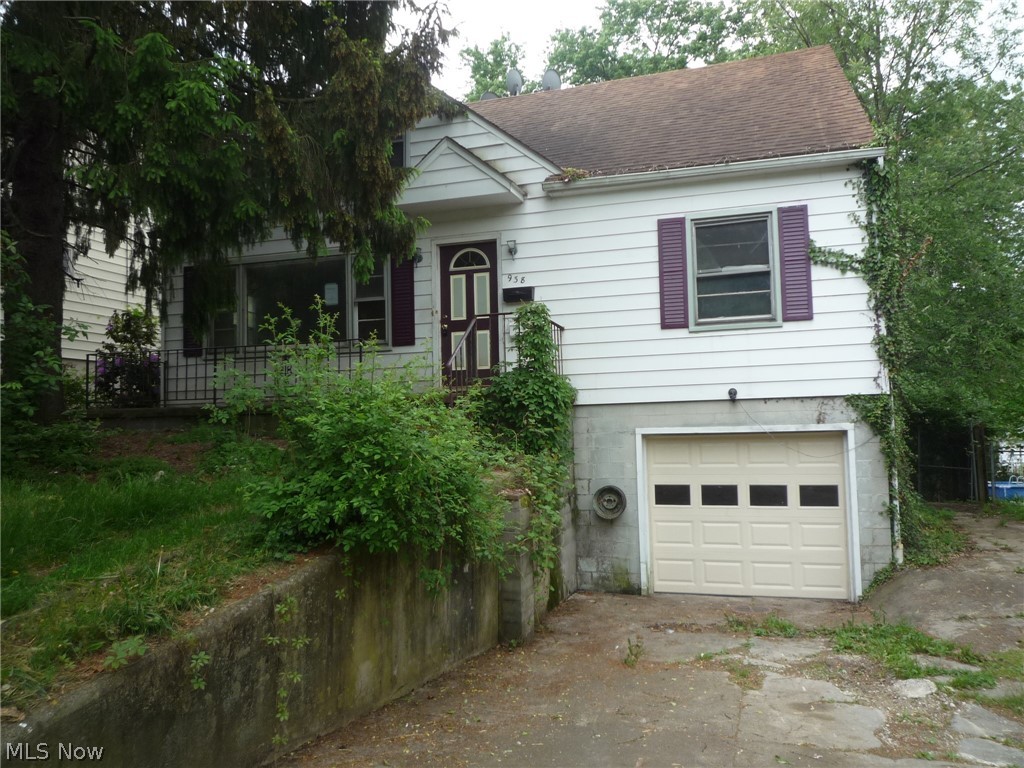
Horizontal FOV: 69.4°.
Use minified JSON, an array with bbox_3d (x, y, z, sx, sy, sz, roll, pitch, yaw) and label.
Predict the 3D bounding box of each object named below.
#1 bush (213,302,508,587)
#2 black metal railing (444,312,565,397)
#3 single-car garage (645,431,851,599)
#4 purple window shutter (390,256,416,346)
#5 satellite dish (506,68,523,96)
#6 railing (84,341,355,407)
[{"bbox_3d":[-1.208,0.403,6.109,2.200,2.110,2.150,-2,-4,16],"label":"bush"},{"bbox_3d":[0.022,-0.242,8.941,0.810,1.190,2.400,-2,-4,16],"label":"black metal railing"},{"bbox_3d":[2.923,1.642,9.379,2.410,2.065,0.060,-2,-4,16],"label":"single-car garage"},{"bbox_3d":[-1.594,-1.267,10.731,0.355,1.435,0.040,-2,-4,16],"label":"purple window shutter"},{"bbox_3d":[0.048,-5.781,14.274,0.300,0.580,0.500,2,-5,-42],"label":"satellite dish"},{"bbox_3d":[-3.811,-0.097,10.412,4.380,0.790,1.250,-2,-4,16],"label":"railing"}]

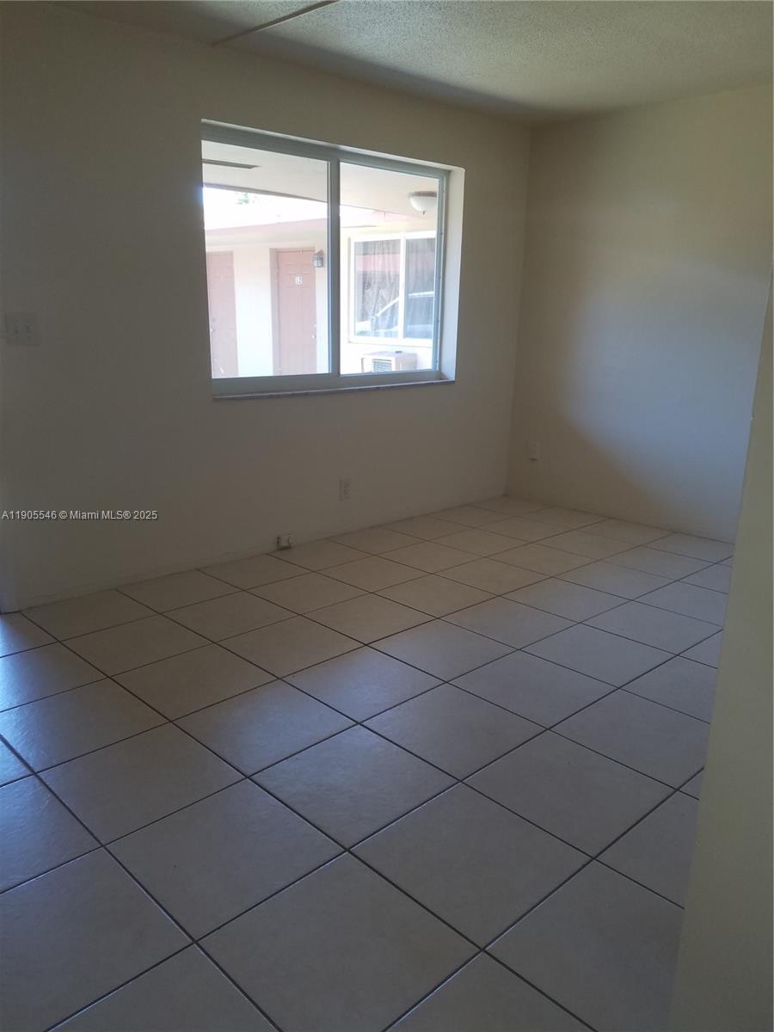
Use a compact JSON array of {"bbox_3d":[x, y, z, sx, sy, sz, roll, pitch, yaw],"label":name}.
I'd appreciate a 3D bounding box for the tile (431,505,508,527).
[{"bbox_3d":[0.540,0.008,5.025,0.412,0.010,0.412,-13,20,-43],"label":"tile"}]

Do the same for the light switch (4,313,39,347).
[{"bbox_3d":[-1.450,-0.741,3.092,0.117,0.117,0.014,-13,20,-43],"label":"light switch"}]

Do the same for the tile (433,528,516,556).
[{"bbox_3d":[0.533,0.155,4.453,0.412,0.010,0.412,-13,20,-43],"label":"tile"}]

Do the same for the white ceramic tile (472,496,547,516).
[{"bbox_3d":[0.848,-0.061,5.316,0.412,0.010,0.412,-13,20,-43],"label":"white ceramic tile"}]

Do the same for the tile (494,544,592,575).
[{"bbox_3d":[0.829,0.236,4.162,0.412,0.010,0.412,-13,20,-43],"label":"tile"}]

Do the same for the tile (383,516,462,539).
[{"bbox_3d":[0.242,0.077,4.734,0.412,0.010,0.412,-13,20,-43],"label":"tile"}]

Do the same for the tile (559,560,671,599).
[{"bbox_3d":[1.127,0.320,3.863,0.412,0.010,0.412,-13,20,-43],"label":"tile"}]

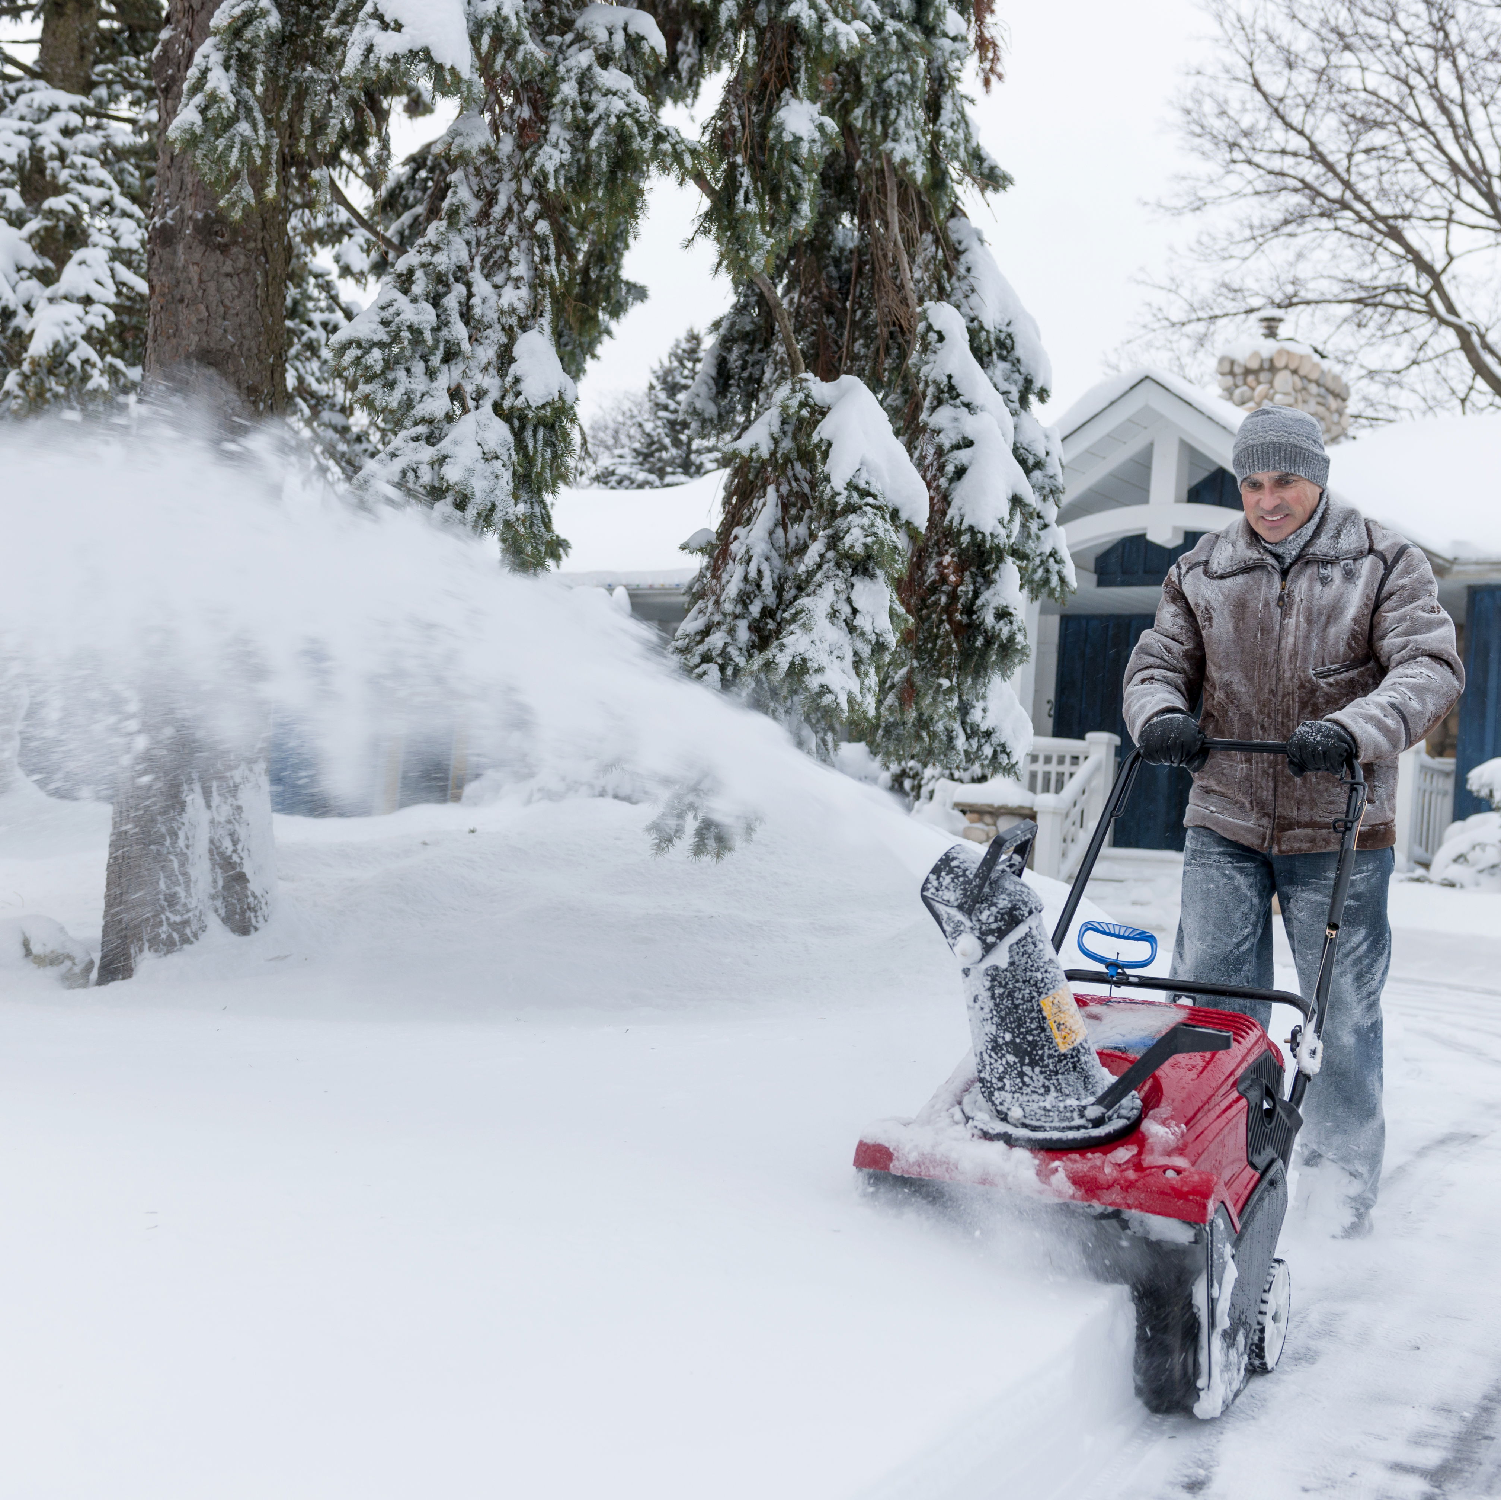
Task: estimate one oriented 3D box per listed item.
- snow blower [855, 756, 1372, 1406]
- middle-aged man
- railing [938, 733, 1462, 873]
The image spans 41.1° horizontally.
[{"bbox_3d":[0.694,0.459,3.416,0.560,0.980,1.100,3,-2,28],"label":"snow blower"},{"bbox_3d":[1.103,0.143,4.194,0.680,1.710,0.640,3,-2,26],"label":"middle-aged man"},{"bbox_3d":[3.487,0.461,15.900,4.100,1.100,1.000,3,-2,34],"label":"railing"}]

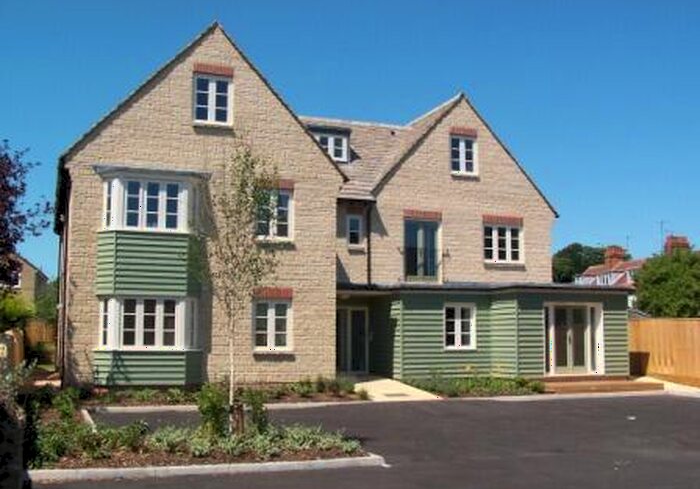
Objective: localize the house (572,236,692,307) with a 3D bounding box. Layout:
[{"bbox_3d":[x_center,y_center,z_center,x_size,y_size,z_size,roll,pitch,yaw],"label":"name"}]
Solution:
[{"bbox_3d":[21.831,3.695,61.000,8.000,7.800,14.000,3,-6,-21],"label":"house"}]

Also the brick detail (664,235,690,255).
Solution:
[{"bbox_3d":[22.673,0.138,56.000,1.750,1.700,1.100,1,-6,-11],"label":"brick detail"}]

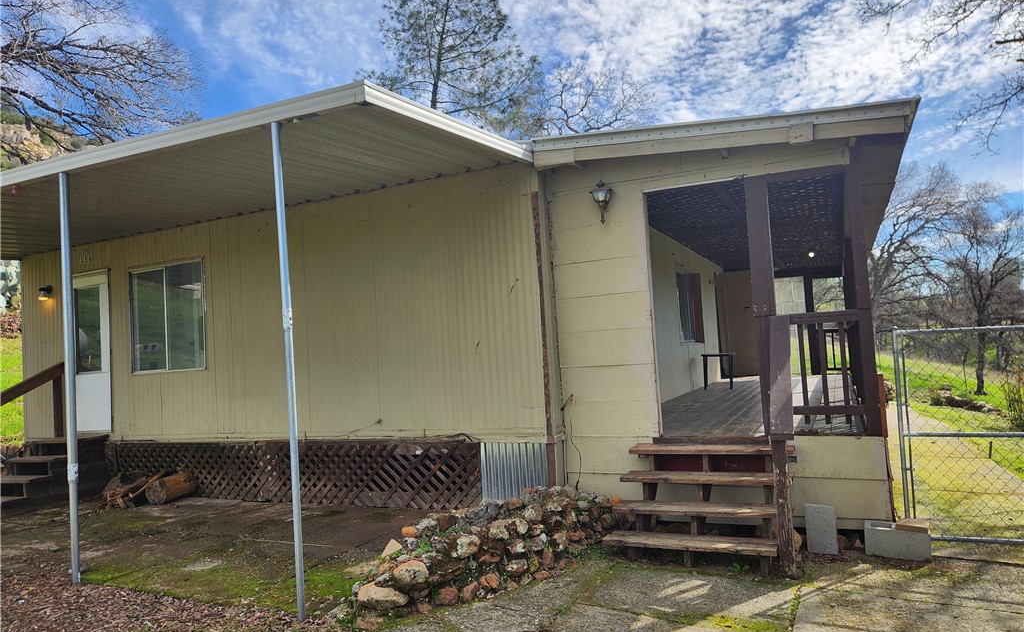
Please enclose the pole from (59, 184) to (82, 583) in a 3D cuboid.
[{"bbox_3d":[-3.510,0.465,5.406,0.062,3.250,0.062,-5,-3,25],"label":"pole"}]

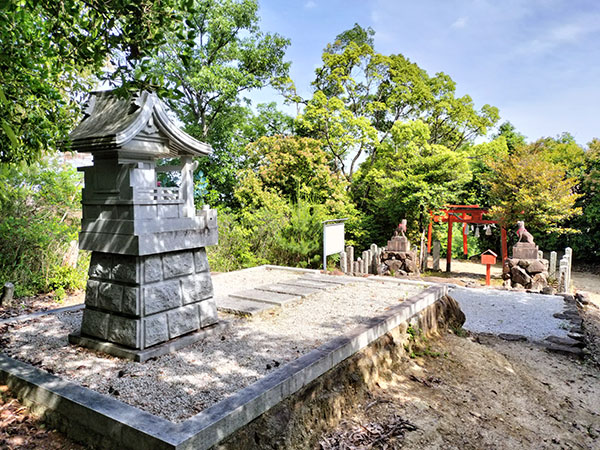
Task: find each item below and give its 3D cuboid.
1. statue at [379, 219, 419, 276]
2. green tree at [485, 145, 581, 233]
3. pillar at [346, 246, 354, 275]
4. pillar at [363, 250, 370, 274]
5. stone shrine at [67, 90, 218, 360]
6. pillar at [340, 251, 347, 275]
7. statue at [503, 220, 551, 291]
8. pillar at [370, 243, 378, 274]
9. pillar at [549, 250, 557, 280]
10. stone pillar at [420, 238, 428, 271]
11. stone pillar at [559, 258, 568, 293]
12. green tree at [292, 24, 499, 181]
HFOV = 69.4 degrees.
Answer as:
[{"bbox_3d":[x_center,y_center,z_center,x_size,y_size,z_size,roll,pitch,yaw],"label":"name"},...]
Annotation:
[{"bbox_3d":[2.592,0.605,11.400,0.900,1.500,0.800,2,3,33],"label":"statue"},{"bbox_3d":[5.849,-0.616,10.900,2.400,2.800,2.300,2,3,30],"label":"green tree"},{"bbox_3d":[1.340,0.942,11.500,0.150,0.750,0.150,2,3,33],"label":"pillar"},{"bbox_3d":[1.780,1.004,11.600,0.150,0.650,0.150,2,3,33],"label":"pillar"},{"bbox_3d":[-1.524,-0.063,4.272,0.980,2.400,1.100,3,5,35],"label":"stone shrine"},{"bbox_3d":[1.134,0.991,11.300,0.150,0.600,0.150,2,4,25],"label":"pillar"},{"bbox_3d":[5.123,0.701,9.800,0.980,1.580,0.920,2,4,25],"label":"statue"},{"bbox_3d":[1.885,0.876,11.000,0.160,0.810,0.160,2,4,25],"label":"pillar"},{"bbox_3d":[6.410,1.028,11.000,0.150,0.710,0.150,2,4,25],"label":"pillar"},{"bbox_3d":[3.412,0.838,11.900,0.160,0.820,0.160,2,4,25],"label":"stone pillar"},{"bbox_3d":[5.827,1.124,9.600,0.150,0.740,0.150,2,4,25],"label":"stone pillar"},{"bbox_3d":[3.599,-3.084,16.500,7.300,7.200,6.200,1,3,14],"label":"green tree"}]

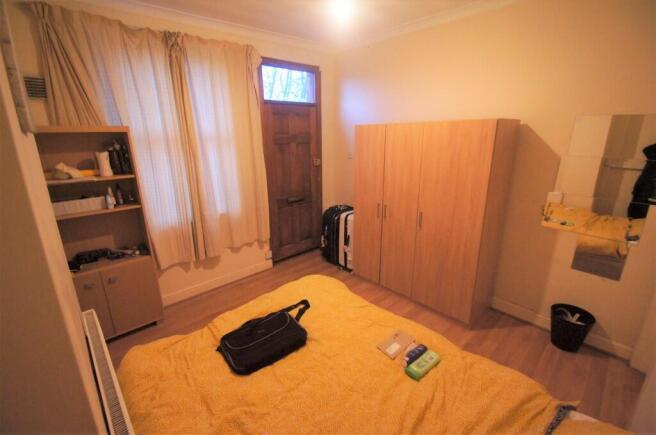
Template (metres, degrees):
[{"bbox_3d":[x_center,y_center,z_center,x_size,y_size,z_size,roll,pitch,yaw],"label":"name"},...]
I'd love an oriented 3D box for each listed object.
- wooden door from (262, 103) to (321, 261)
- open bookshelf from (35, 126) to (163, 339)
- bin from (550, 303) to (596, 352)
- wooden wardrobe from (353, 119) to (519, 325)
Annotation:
[{"bbox_3d":[-0.460,-0.469,3.910,0.877,2.117,0.050,-14,20,-40],"label":"wooden door"},{"bbox_3d":[-1.935,0.186,2.229,0.741,1.758,0.277,-14,20,-40],"label":"open bookshelf"},{"bbox_3d":[1.929,0.900,2.186,0.267,0.301,0.267,-14,20,-40],"label":"bin"},{"bbox_3d":[0.969,-0.041,2.894,0.494,1.778,1.437,-13,19,-39],"label":"wooden wardrobe"}]

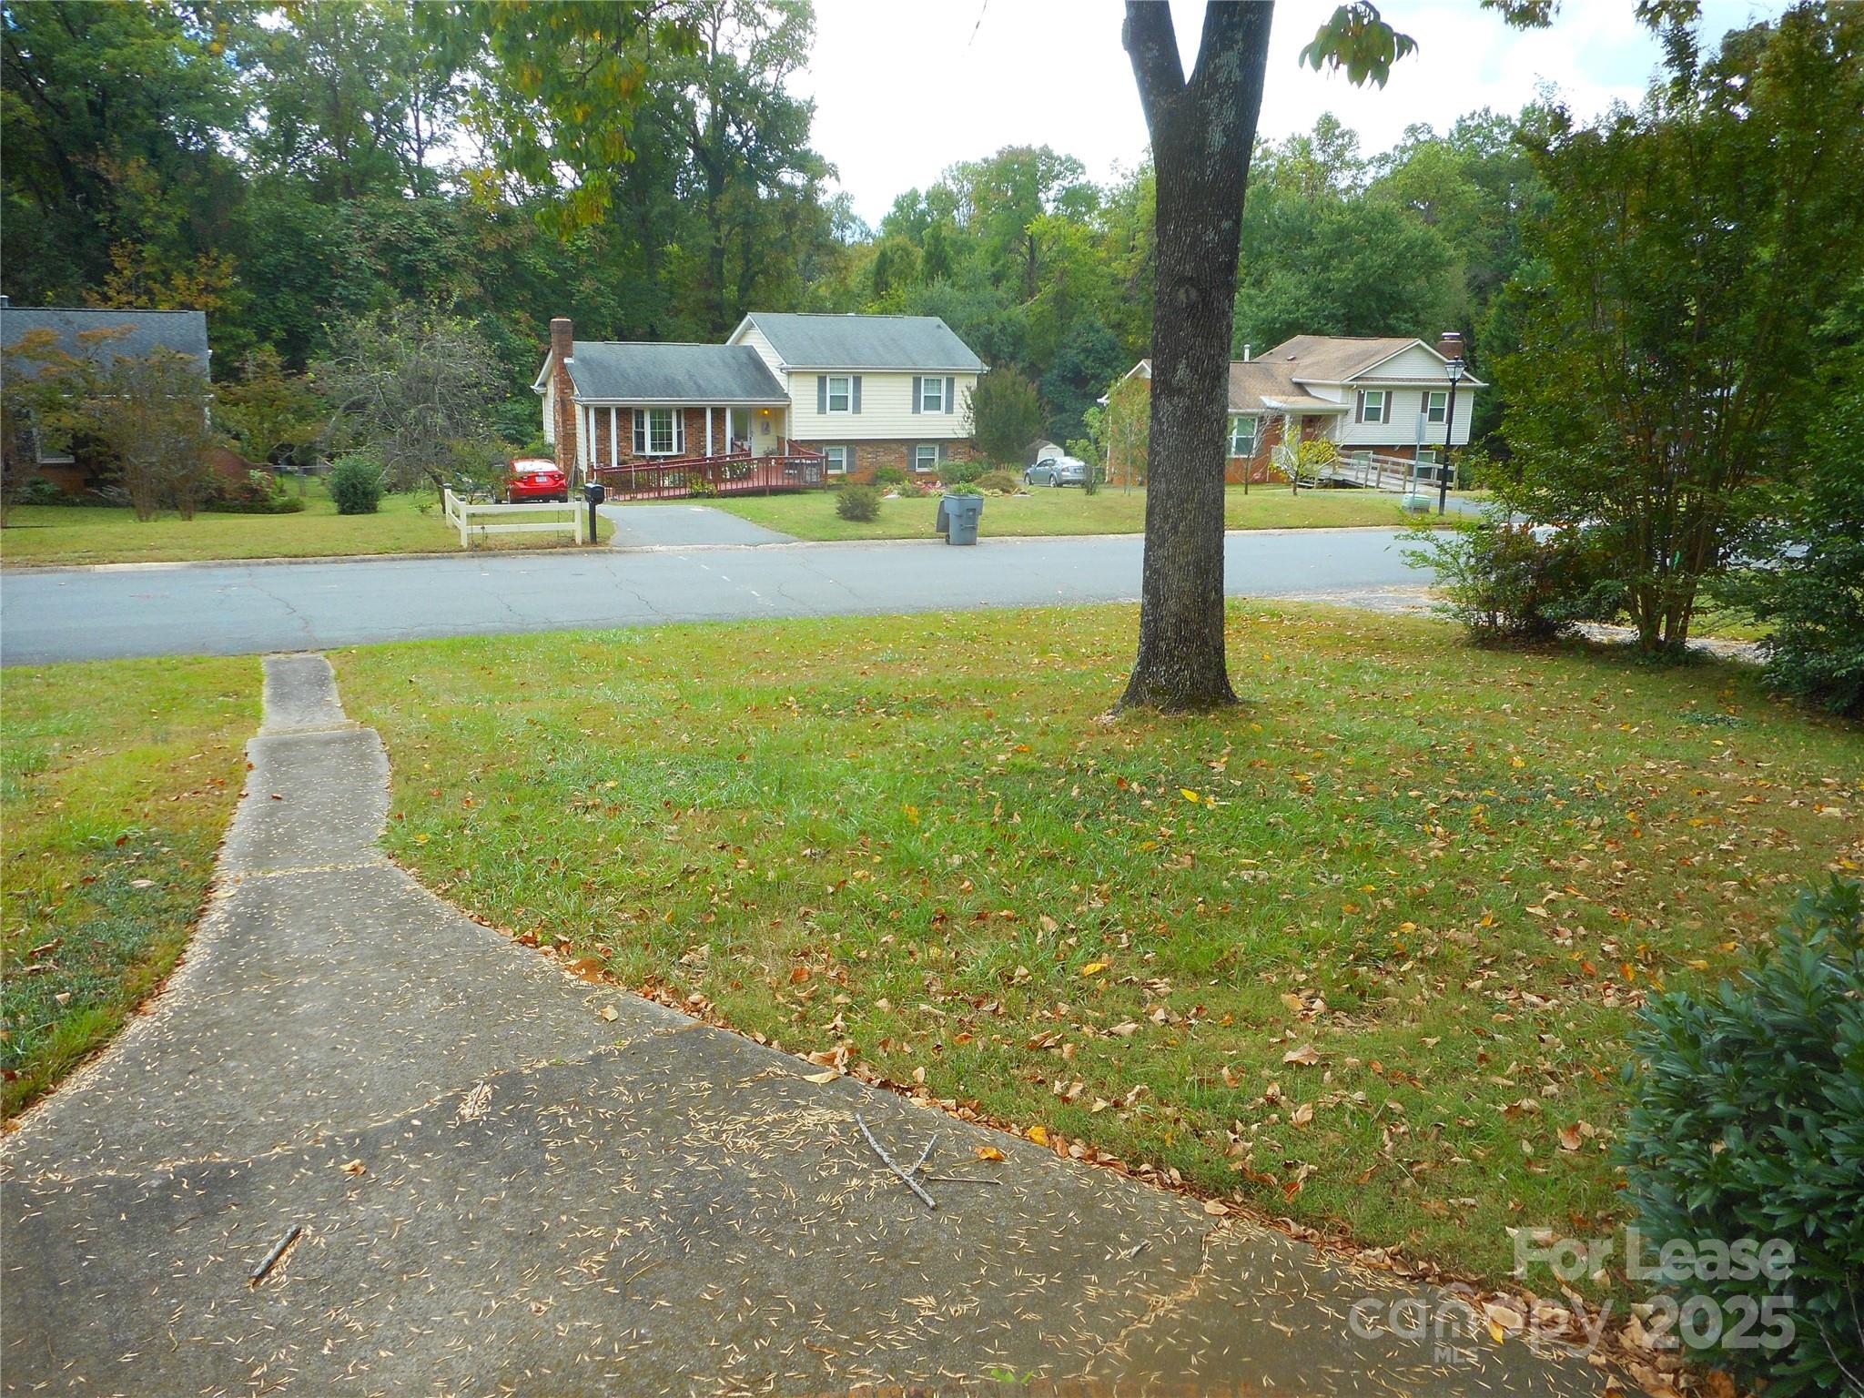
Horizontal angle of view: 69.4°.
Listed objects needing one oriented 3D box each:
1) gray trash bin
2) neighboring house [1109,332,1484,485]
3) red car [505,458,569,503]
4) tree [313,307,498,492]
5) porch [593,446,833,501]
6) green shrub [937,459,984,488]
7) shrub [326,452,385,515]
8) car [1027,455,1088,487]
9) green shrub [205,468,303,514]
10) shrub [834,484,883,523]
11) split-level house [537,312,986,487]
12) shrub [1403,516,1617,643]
[{"bbox_3d":[0.700,-4.136,30.858,0.720,1.100,0.880,-8,18,-32],"label":"gray trash bin"},{"bbox_3d":[15.187,-12.952,59.635,15.178,6.349,8.928,-4,16,-18],"label":"neighboring house"},{"bbox_3d":[-13.302,-7.468,45.412,1.800,1.450,4.600,-5,16,-21],"label":"red car"},{"bbox_3d":[-15.647,-8.569,39.511,5.300,6.100,5.000,-4,16,-19],"label":"tree"},{"bbox_3d":[-8.201,-8.191,47.723,8.371,1.750,3.600,-6,16,-24],"label":"porch"},{"bbox_3d":[1.116,-8.844,52.151,1.800,1.150,1.600,-4,16,-19],"label":"green shrub"},{"bbox_3d":[-16.943,-6.398,39.361,1.750,1.850,1.750,-4,16,-19],"label":"shrub"},{"bbox_3d":[5.993,-11.081,64.814,1.840,1.440,4.750,-4,16,-20],"label":"car"},{"bbox_3d":[-19.725,-6.101,39.025,2.700,1.350,1.900,-4,16,-19],"label":"green shrub"},{"bbox_3d":[-2.041,-5.564,37.455,1.300,1.120,1.300,1,15,0],"label":"shrub"},{"bbox_3d":[-7.080,-12.427,54.230,16.039,6.504,9.614,-6,16,-24],"label":"split-level house"},{"bbox_3d":[7.548,-1.634,17.399,2.450,1.550,1.950,-4,16,-19],"label":"shrub"}]

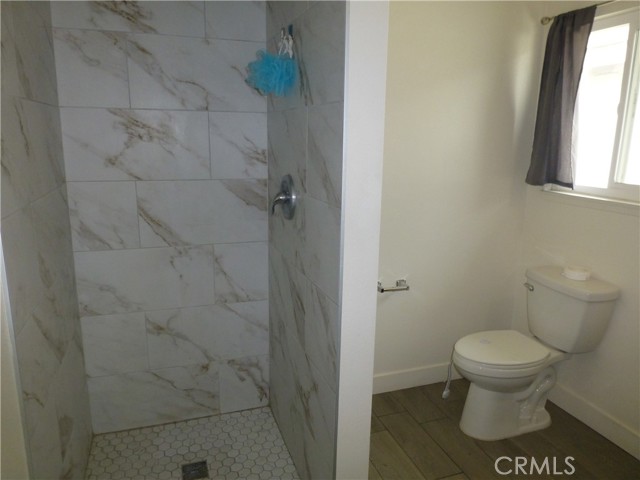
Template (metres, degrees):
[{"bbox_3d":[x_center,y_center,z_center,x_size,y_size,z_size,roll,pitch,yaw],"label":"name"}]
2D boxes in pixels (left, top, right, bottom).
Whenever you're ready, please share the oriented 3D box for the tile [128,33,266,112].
[{"bbox_3d":[-0.533,-0.732,1.986,0.593,0.305,0.012,-3,12,-18],"label":"tile"}]

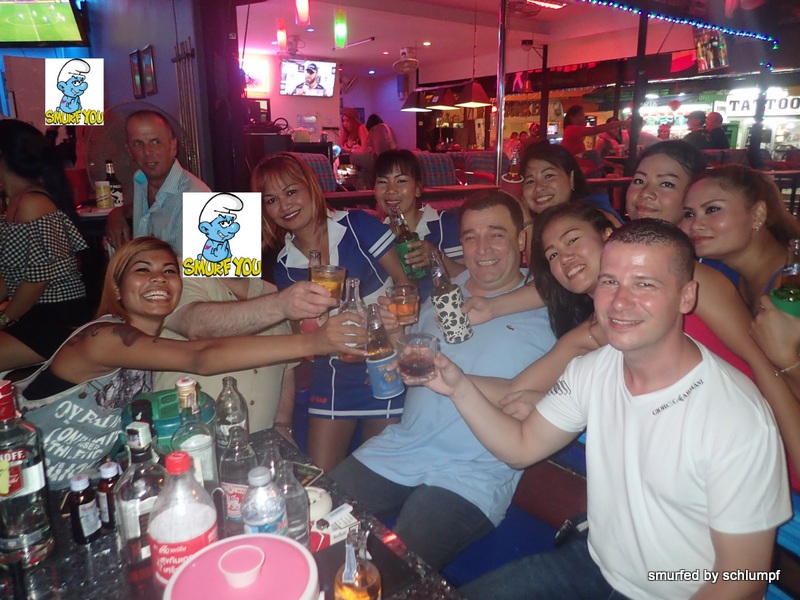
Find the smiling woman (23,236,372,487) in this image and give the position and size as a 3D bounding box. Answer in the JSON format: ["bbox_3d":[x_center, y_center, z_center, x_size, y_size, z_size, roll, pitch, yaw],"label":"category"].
[{"bbox_3d":[-0.488,0.429,1.423,0.620,1.150,0.620,-13,18,-37],"label":"smiling woman"}]

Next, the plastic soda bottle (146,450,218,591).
[{"bbox_3d":[-0.297,0.352,0.813,0.090,0.292,0.090,-7,16,-23],"label":"plastic soda bottle"}]

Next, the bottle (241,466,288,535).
[{"bbox_3d":[-0.195,0.346,0.834,0.065,0.220,0.065,0,13,0],"label":"bottle"}]

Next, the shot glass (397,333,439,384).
[{"bbox_3d":[0.036,0.113,1.100,0.080,0.077,0.080,0,15,2],"label":"shot glass"}]

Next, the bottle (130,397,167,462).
[{"bbox_3d":[-0.405,0.293,0.940,0.077,0.277,0.077,0,13,0],"label":"bottle"}]

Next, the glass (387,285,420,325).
[{"bbox_3d":[0.012,0.015,1.340,0.074,0.083,0.074,-10,19,2],"label":"glass"}]

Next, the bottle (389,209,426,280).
[{"bbox_3d":[0.018,-0.155,1.600,0.070,0.230,0.070,-15,28,3],"label":"bottle"}]

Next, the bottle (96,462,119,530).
[{"bbox_3d":[-0.541,0.368,1.090,0.051,0.124,0.051,2,15,10],"label":"bottle"}]

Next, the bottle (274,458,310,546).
[{"bbox_3d":[-0.175,0.361,0.917,0.064,0.220,0.064,-4,15,-12],"label":"bottle"}]

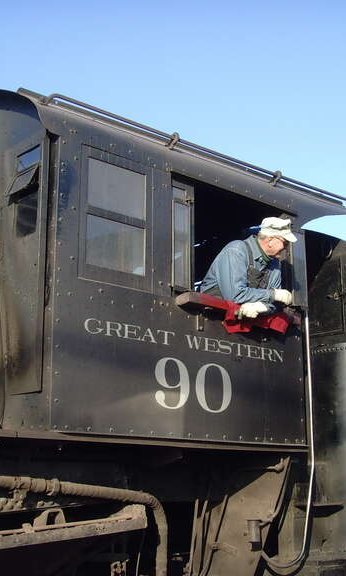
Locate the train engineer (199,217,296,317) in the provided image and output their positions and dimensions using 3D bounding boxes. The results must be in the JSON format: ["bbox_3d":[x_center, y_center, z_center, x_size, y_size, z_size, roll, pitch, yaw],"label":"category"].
[{"bbox_3d":[0.444,0.143,5.989,0.620,1.300,0.550,-9,-16,35],"label":"train engineer"}]

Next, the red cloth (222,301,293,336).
[{"bbox_3d":[0.566,0.209,5.727,0.554,0.167,0.180,12,-17,-41],"label":"red cloth"}]

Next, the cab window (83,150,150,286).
[{"bbox_3d":[-0.343,-0.421,5.329,0.548,0.812,0.060,12,-17,-41],"label":"cab window"}]

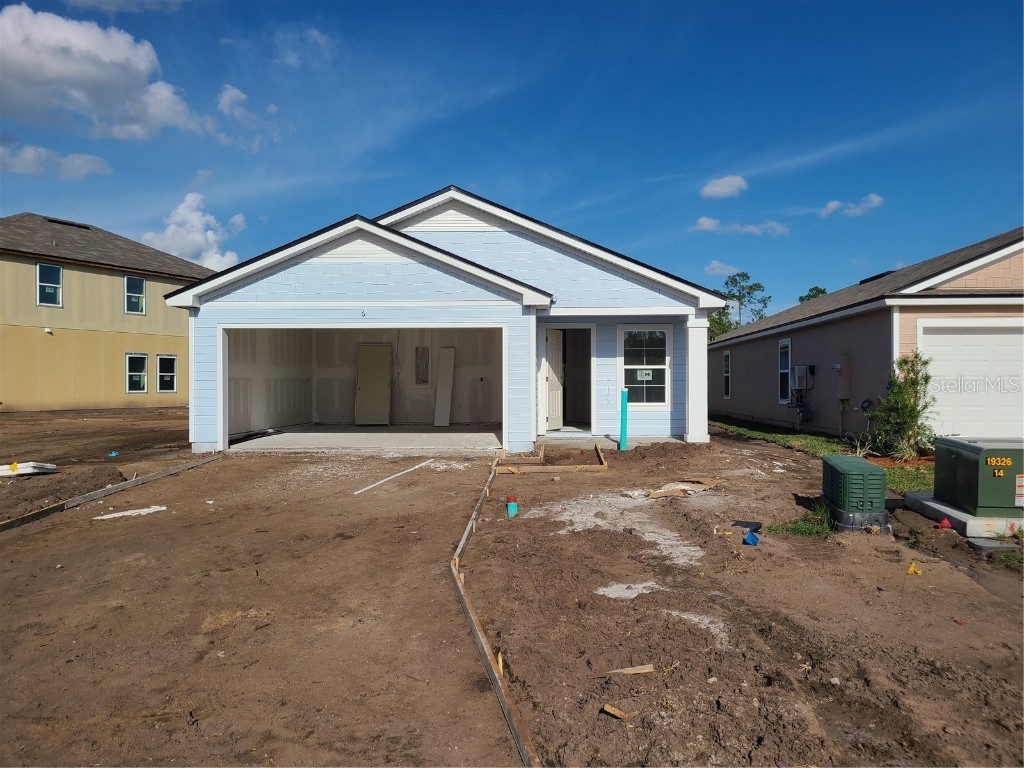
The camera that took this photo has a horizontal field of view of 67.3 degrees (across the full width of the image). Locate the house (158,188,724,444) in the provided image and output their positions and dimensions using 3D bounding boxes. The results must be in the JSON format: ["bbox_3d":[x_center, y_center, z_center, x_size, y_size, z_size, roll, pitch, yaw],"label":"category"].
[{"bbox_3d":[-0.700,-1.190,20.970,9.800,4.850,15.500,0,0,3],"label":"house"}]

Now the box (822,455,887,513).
[{"bbox_3d":[3.630,1.050,8.180,0.440,0.450,0.780,0,0,9],"label":"box"}]

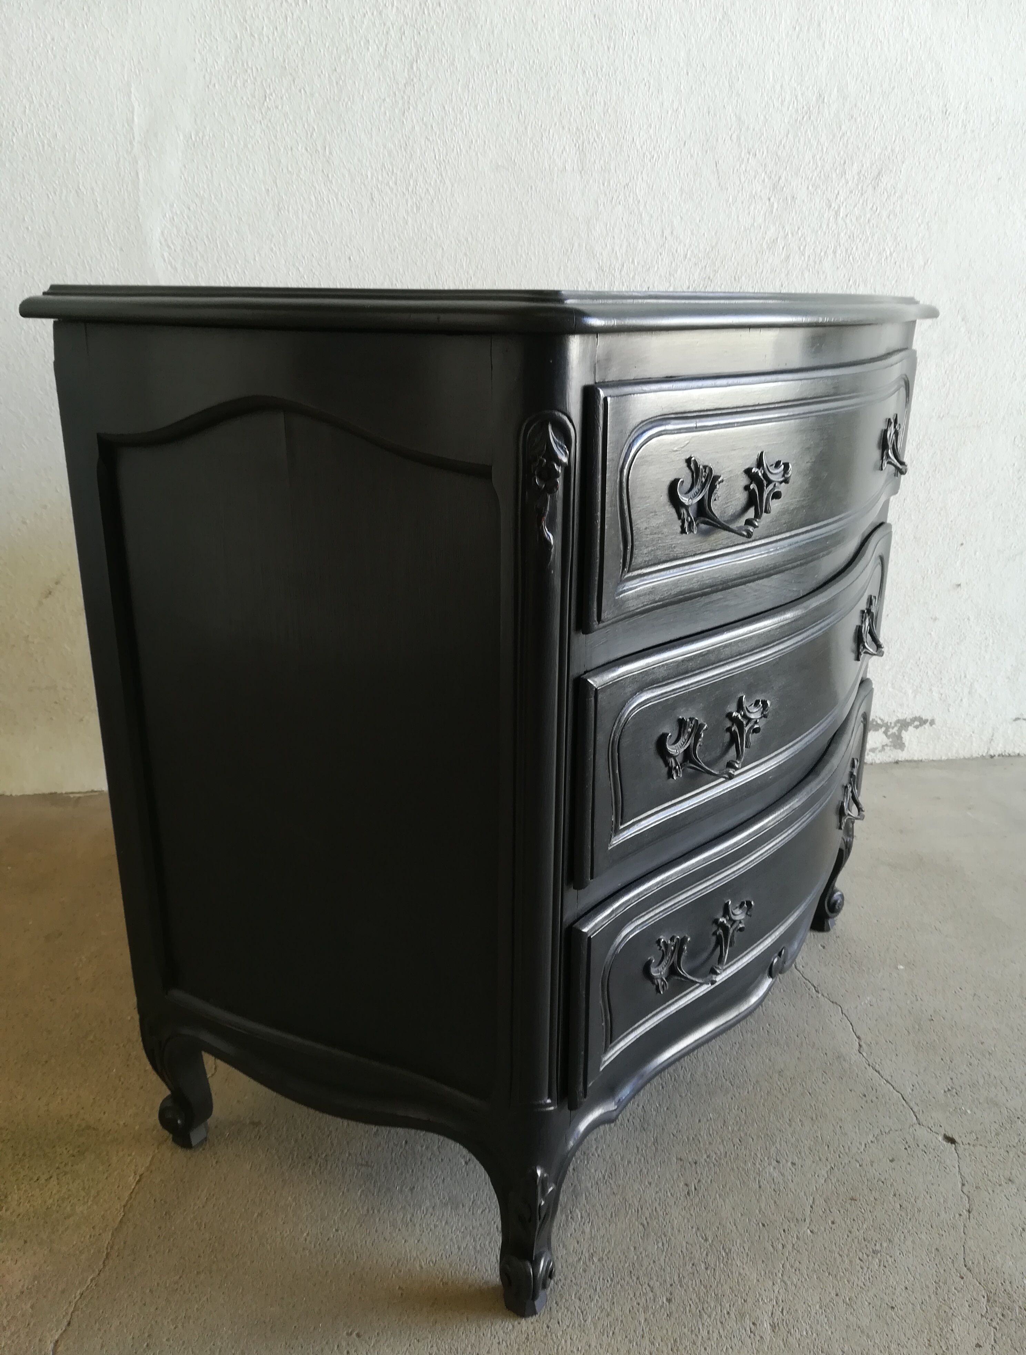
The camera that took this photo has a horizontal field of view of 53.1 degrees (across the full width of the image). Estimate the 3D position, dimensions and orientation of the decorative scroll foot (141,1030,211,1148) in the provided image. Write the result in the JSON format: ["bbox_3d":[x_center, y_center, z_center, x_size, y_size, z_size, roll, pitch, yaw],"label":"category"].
[{"bbox_3d":[-0.339,0.416,1.047,0.061,0.136,0.050,-4,21,-11],"label":"decorative scroll foot"}]

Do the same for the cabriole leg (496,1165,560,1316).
[{"bbox_3d":[0.013,0.470,0.869,0.054,0.167,0.061,-4,21,-11],"label":"cabriole leg"}]

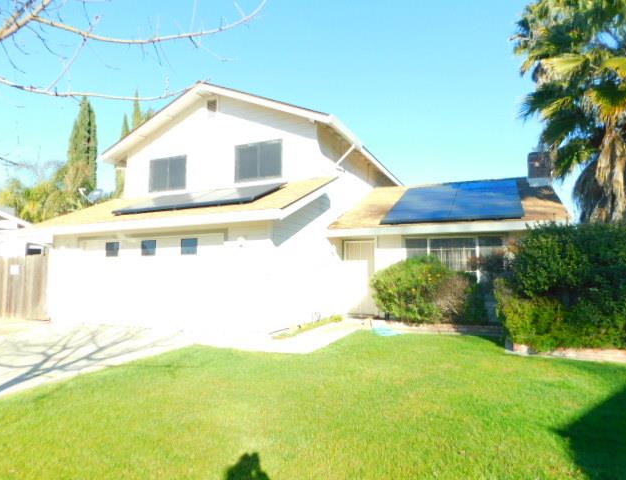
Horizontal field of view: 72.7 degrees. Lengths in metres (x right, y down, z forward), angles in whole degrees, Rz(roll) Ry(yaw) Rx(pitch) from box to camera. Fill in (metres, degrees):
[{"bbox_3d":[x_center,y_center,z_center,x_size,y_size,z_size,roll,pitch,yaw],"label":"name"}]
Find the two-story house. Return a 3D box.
[{"bbox_3d":[0.787,-1.045,14.800,13.340,7.070,12.530,-2,-6,23],"label":"two-story house"}]

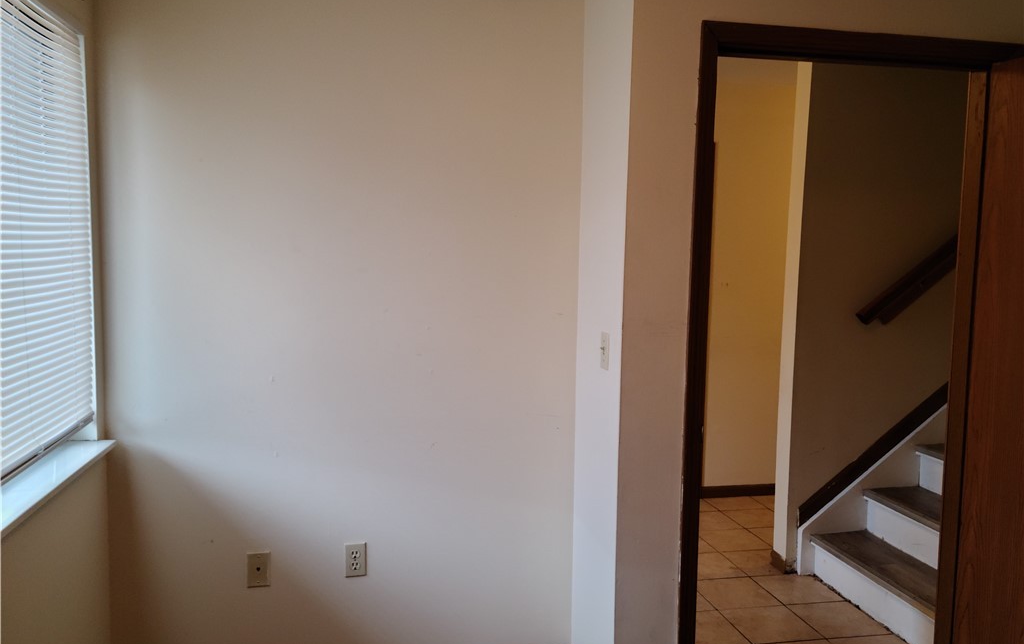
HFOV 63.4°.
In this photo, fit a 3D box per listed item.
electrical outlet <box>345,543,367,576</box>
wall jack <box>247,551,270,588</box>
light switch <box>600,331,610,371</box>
[{"bbox_3d":[-0.515,0.787,2.737,0.070,0.114,0.009,0,5,-12],"label":"electrical outlet"},{"bbox_3d":[-0.815,0.801,2.672,0.070,0.114,0.009,0,5,-12],"label":"wall jack"},{"bbox_3d":[0.284,0.089,2.543,0.013,0.114,0.070,0,5,-11],"label":"light switch"}]

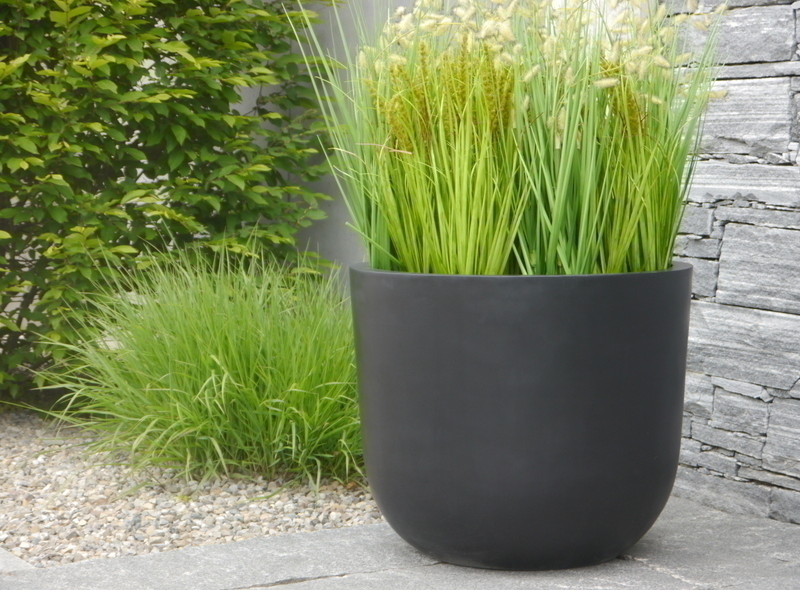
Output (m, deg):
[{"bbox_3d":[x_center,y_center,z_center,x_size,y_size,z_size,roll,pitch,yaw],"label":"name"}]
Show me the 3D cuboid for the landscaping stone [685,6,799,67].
[{"bbox_3d":[0.766,-0.541,4.117,0.160,0.112,0.365,0,4,-31],"label":"landscaping stone"}]

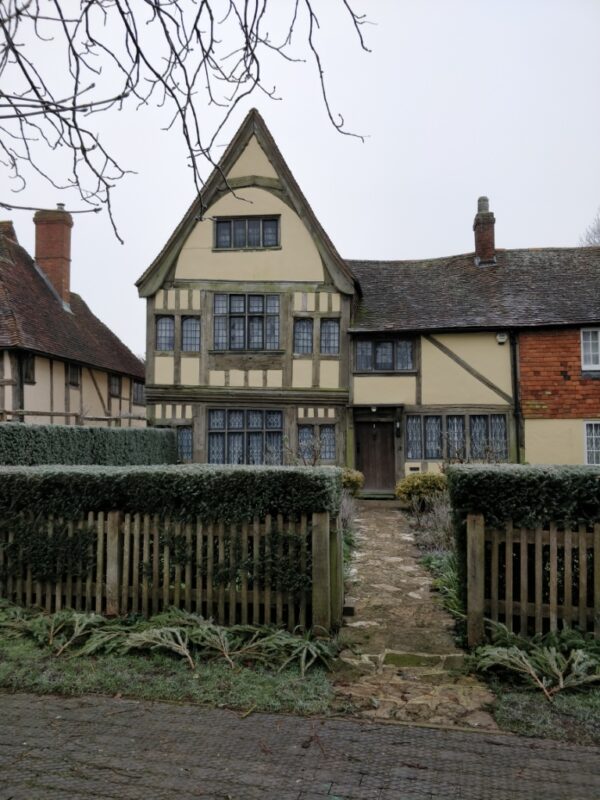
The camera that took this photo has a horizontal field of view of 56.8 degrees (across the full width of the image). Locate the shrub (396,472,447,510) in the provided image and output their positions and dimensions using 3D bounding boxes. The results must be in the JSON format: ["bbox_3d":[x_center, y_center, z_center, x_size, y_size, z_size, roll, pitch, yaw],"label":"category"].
[{"bbox_3d":[2.701,2.029,12.300,1.100,0.830,1.000,0,-4,5],"label":"shrub"}]

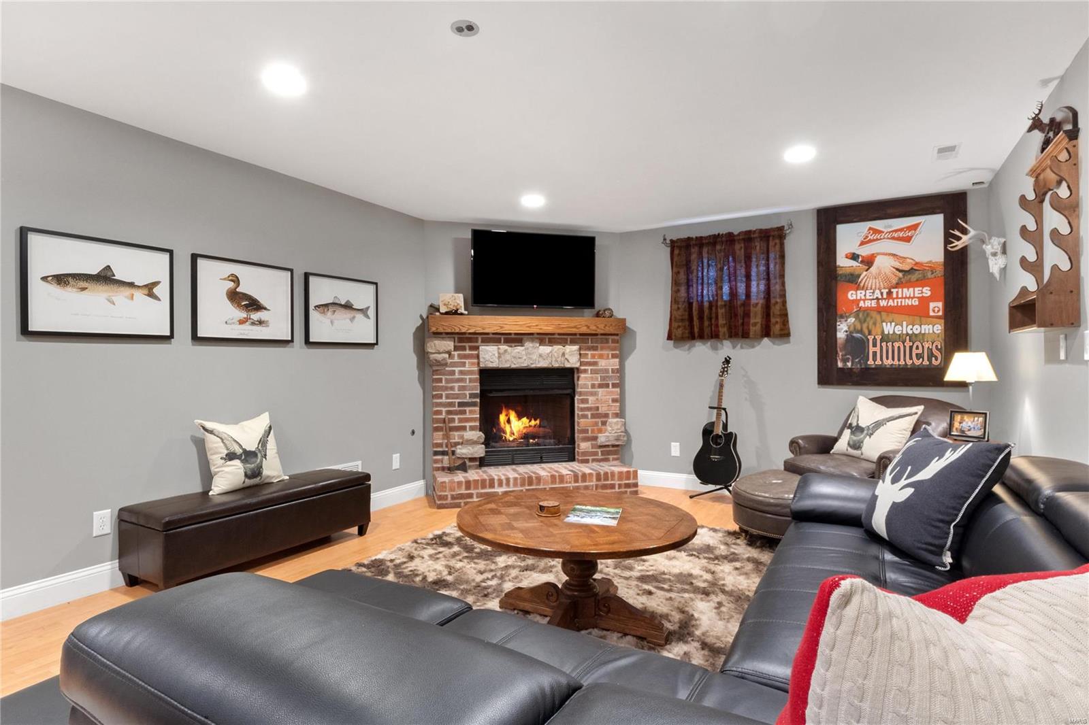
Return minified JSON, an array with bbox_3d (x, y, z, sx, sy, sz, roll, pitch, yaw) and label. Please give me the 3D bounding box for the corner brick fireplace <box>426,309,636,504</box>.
[{"bbox_3d":[-0.078,0.377,4.680,1.720,1.516,0.476,0,0,-15],"label":"corner brick fireplace"}]

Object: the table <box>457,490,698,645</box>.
[{"bbox_3d":[0.119,0.890,2.326,0.980,0.484,0.980,0,0,0],"label":"table"}]

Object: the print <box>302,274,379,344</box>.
[{"bbox_3d":[-1.458,-0.368,3.950,0.033,0.484,0.615,0,0,31],"label":"print"}]

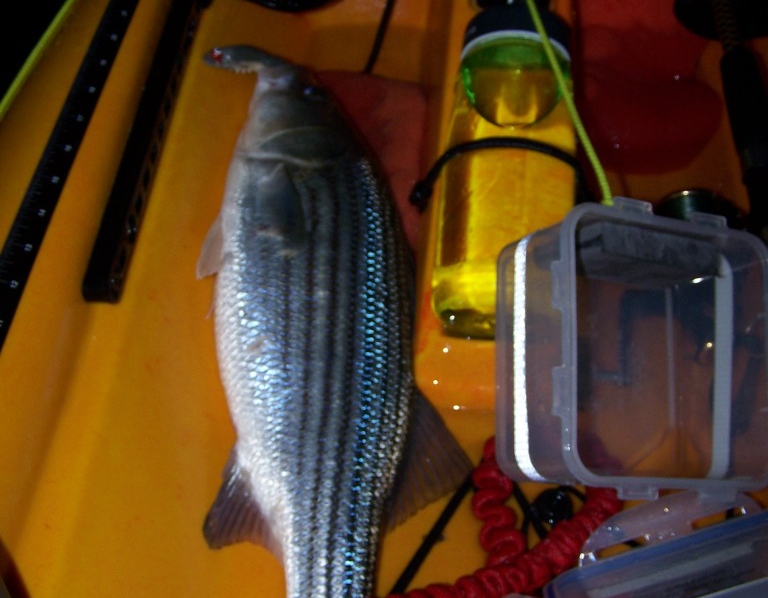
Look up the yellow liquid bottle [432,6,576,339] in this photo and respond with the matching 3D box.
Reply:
[{"bbox_3d":[0.082,-0.085,0.739,0.086,0.086,0.213,5,64,2],"label":"yellow liquid bottle"}]

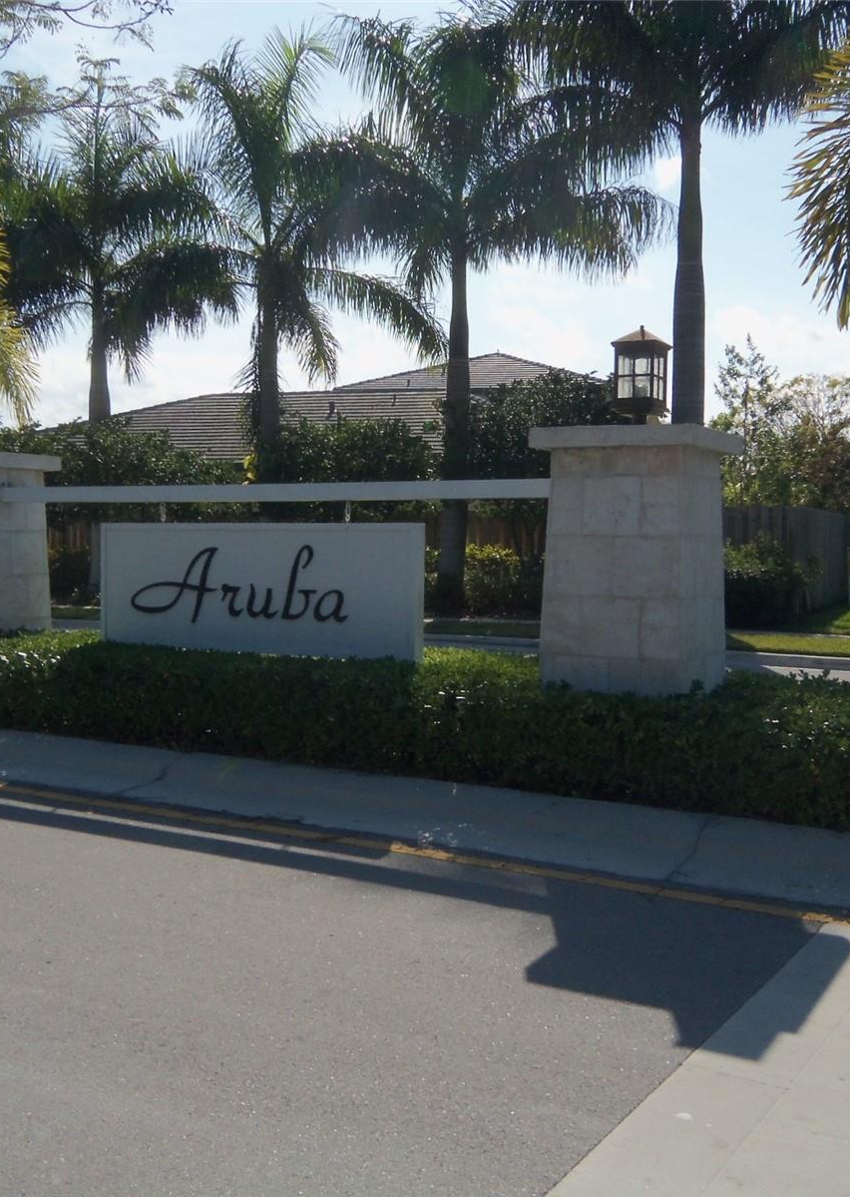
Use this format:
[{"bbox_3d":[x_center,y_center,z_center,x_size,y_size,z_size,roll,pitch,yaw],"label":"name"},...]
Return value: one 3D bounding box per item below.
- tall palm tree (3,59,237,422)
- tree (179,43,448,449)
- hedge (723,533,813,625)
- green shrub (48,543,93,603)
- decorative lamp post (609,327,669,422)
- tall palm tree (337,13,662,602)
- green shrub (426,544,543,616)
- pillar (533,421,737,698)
[{"bbox_3d":[-6.413,-5.346,25.978,5.100,10.562,5.100,1,3,0],"label":"tall palm tree"},{"bbox_3d":[-2.355,-5.559,26.079,5.200,11.562,5.000,0,3,-5],"label":"tree"},{"bbox_3d":[5.581,-0.296,21.206,1.750,1.475,1.400,2,3,30],"label":"hedge"},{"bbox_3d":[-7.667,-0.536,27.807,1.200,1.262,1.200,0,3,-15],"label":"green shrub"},{"bbox_3d":[1.170,-1.192,7.029,0.263,0.578,0.263,2,3,30],"label":"decorative lamp post"},{"bbox_3d":[1.058,-4.778,21.997,5.900,9.943,5.700,1,3,0],"label":"tall palm tree"},{"bbox_3d":[1.125,-0.347,24.008,2.200,1.322,1.300,2,3,30],"label":"green shrub"},{"bbox_3d":[1.246,-0.022,7.607,0.950,1.891,0.950,2,3,30],"label":"pillar"}]

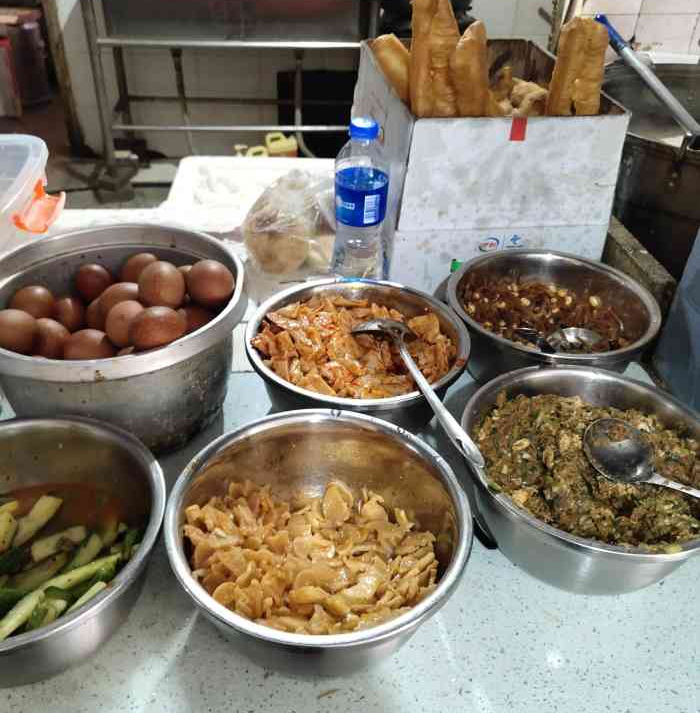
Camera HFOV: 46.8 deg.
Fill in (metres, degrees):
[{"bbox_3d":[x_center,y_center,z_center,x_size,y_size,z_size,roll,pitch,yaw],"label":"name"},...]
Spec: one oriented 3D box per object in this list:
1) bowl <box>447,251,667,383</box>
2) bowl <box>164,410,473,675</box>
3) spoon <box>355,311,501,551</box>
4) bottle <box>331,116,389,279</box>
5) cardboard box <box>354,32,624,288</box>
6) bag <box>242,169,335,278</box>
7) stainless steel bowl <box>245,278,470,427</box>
[{"bbox_3d":[0.214,-0.024,0.887,0.217,0.093,0.217,2,37,-1],"label":"bowl"},{"bbox_3d":[-0.024,0.153,0.631,0.229,0.096,0.229,2,37,-1],"label":"bowl"},{"bbox_3d":[0.057,0.027,0.734,0.066,0.045,0.245,-9,38,-15],"label":"spoon"},{"bbox_3d":[0.014,-0.178,0.978,0.065,0.219,0.065,2,37,-1],"label":"bottle"},{"bbox_3d":[0.157,-0.252,1.067,0.252,0.240,0.290,-5,37,-10],"label":"cardboard box"},{"bbox_3d":[-0.078,-0.187,1.067,0.130,0.120,0.120,2,37,-1],"label":"bag"},{"bbox_3d":[0.007,0.017,0.821,0.219,0.093,0.219,2,37,-1],"label":"stainless steel bowl"}]

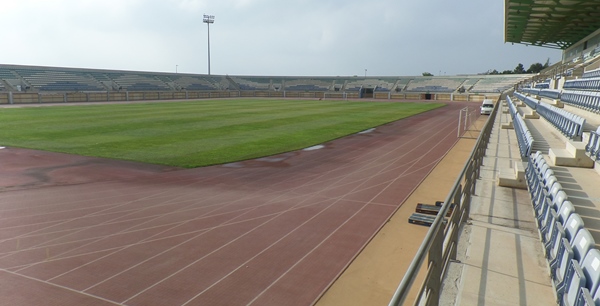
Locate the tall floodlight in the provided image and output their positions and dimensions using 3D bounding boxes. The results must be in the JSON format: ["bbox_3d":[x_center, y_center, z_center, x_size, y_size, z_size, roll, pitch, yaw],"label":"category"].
[{"bbox_3d":[-38.820,-41.450,171.260,4.900,34.360,1.600,-4,10,-23],"label":"tall floodlight"}]

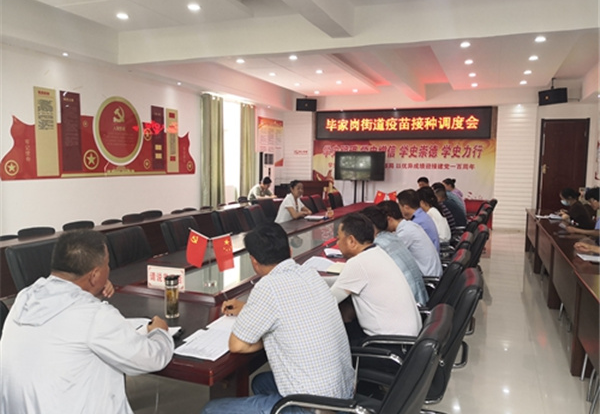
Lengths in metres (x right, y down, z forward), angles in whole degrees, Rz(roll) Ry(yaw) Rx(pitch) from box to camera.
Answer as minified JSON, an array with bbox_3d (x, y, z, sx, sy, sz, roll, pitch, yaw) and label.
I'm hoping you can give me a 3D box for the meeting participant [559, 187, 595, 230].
[{"bbox_3d":[4.070,0.355,6.771,0.720,1.230,0.480,3,6,22],"label":"meeting participant"}]

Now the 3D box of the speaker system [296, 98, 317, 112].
[{"bbox_3d":[0.187,-2.640,12.208,0.500,0.320,0.300,2,6,5],"label":"speaker system"}]

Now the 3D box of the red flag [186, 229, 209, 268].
[{"bbox_3d":[-0.664,0.272,3.030,0.155,0.240,0.050,3,6,28],"label":"red flag"}]

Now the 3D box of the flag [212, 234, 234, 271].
[{"bbox_3d":[-0.487,0.293,2.980,0.155,0.235,0.050,3,6,28],"label":"flag"}]

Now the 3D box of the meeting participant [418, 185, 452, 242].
[{"bbox_3d":[1.444,0.404,5.628,0.750,1.270,0.480,4,6,25],"label":"meeting participant"}]

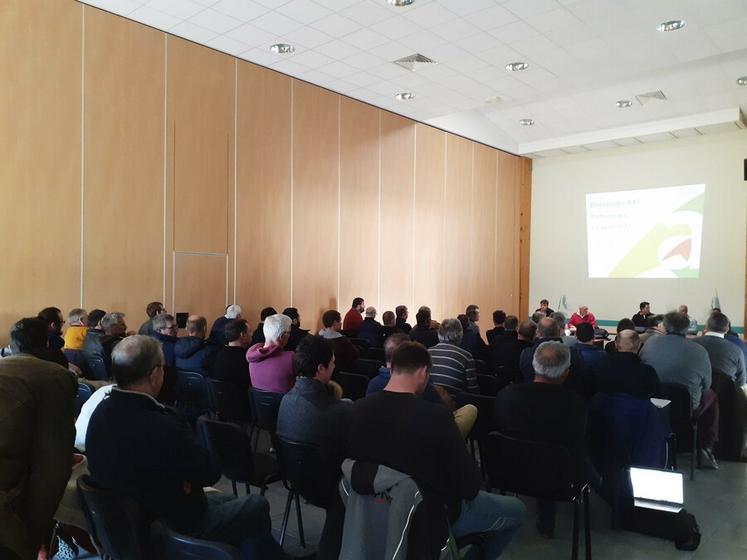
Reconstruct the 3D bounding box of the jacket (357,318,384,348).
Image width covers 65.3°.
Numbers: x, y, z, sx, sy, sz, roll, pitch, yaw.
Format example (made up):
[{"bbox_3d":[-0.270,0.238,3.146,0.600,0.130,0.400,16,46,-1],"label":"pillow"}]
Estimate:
[{"bbox_3d":[-0.078,0.855,8.176,0.520,0.640,0.400,0,-1,42],"label":"jacket"}]

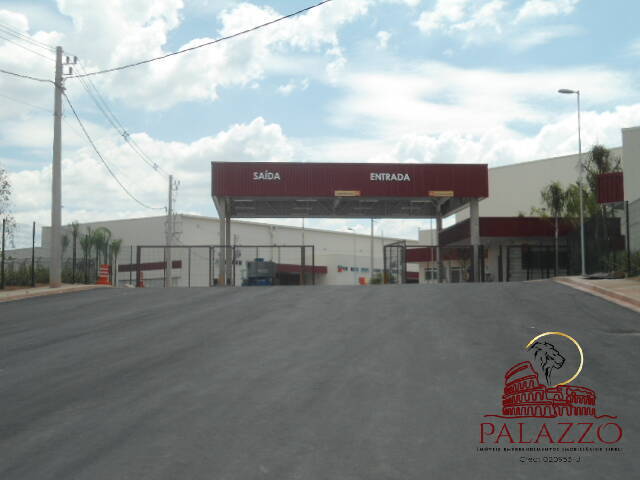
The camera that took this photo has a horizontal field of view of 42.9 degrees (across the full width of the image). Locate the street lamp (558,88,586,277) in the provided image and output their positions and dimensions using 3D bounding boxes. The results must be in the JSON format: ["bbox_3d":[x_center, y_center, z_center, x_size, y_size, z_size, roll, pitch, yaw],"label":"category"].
[{"bbox_3d":[10.177,-2.327,32.831,0.900,7.600,0.300,0,-4,-2],"label":"street lamp"}]

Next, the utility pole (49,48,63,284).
[{"bbox_3d":[-10.132,-2.861,31.401,0.430,9.350,0.430,0,-4,-4],"label":"utility pole"}]

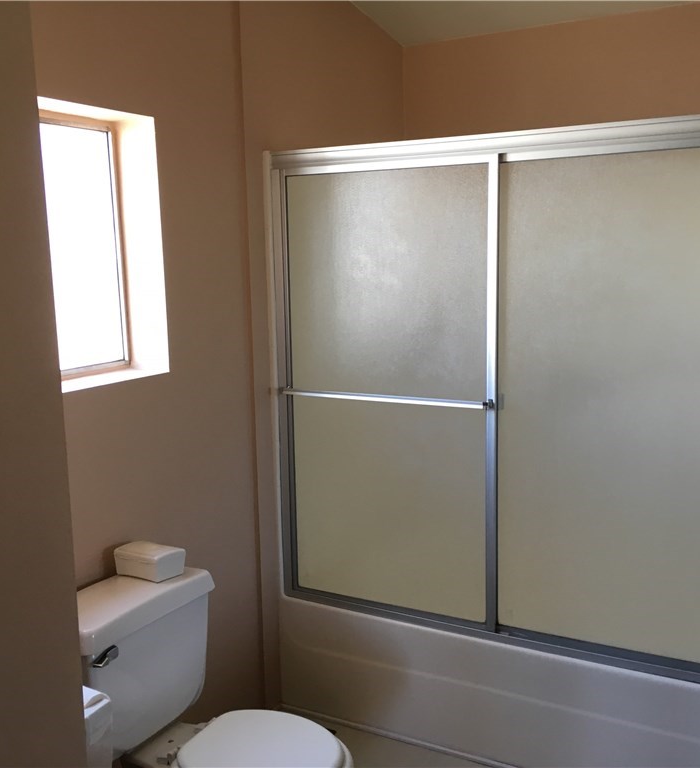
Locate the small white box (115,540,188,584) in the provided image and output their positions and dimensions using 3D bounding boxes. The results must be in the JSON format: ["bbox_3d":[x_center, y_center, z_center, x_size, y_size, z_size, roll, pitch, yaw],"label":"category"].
[{"bbox_3d":[-0.510,0.451,2.196,0.148,0.068,0.100,4,10,31],"label":"small white box"}]

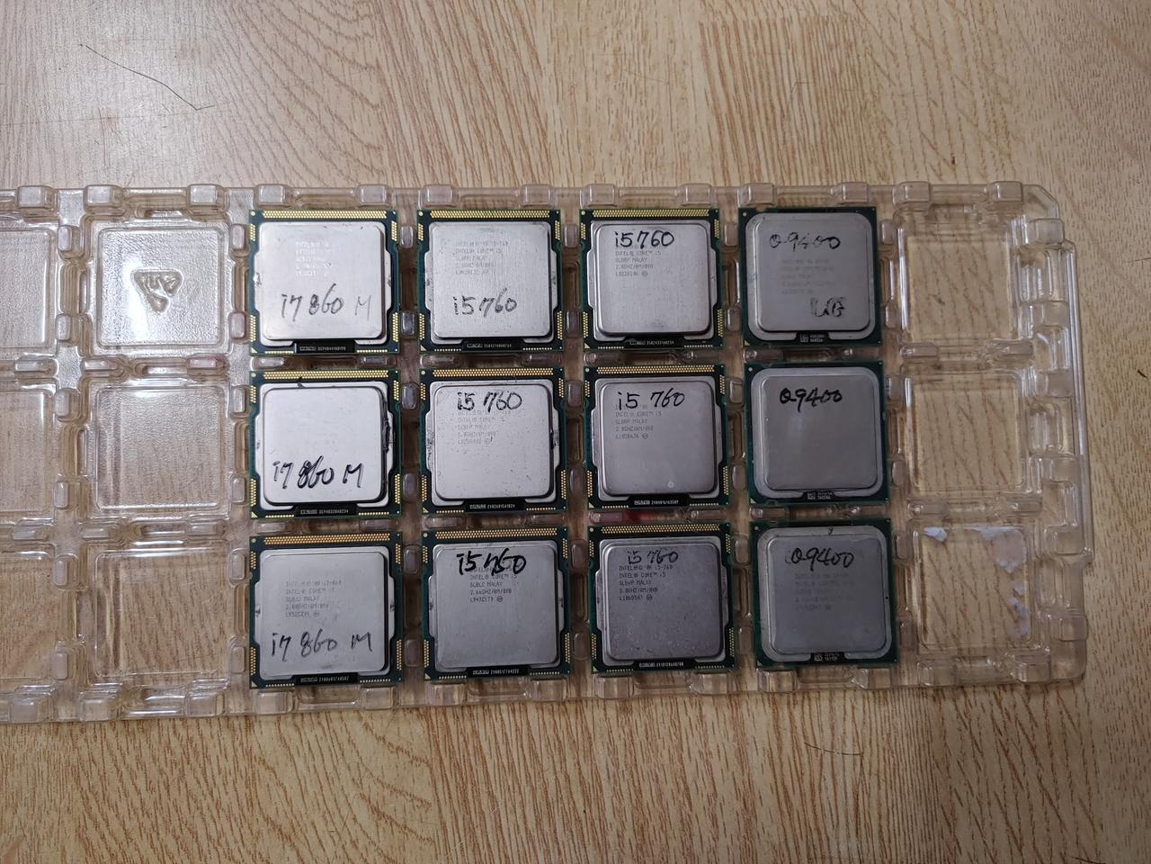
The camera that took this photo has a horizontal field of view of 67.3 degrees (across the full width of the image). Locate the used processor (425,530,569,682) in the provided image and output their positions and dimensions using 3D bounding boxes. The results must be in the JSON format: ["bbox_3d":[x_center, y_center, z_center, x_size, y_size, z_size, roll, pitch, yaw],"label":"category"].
[{"bbox_3d":[-0.020,0.044,0.220,0.037,0.005,0.037,-1,87,-4],"label":"used processor"}]

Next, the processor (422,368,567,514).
[{"bbox_3d":[-0.021,0.002,0.223,0.037,0.005,0.037,-1,87,-4],"label":"processor"}]

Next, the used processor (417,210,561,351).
[{"bbox_3d":[-0.022,-0.040,0.225,0.037,0.005,0.037,-1,87,-4],"label":"used processor"}]

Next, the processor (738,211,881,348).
[{"bbox_3d":[0.063,-0.042,0.231,0.037,0.005,0.037,-1,87,-4],"label":"processor"}]

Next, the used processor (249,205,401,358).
[{"bbox_3d":[-0.065,-0.039,0.222,0.037,0.005,0.037,-1,87,-4],"label":"used processor"}]

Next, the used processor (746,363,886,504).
[{"bbox_3d":[0.064,0.000,0.229,0.037,0.005,0.037,-1,87,-4],"label":"used processor"}]

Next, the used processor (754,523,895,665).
[{"bbox_3d":[0.065,0.042,0.226,0.037,0.005,0.037,-1,87,-4],"label":"used processor"}]

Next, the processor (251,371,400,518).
[{"bbox_3d":[-0.064,0.003,0.220,0.037,0.005,0.037,-1,87,-4],"label":"processor"}]

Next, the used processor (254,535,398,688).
[{"bbox_3d":[-0.063,0.045,0.217,0.037,0.005,0.037,-1,87,-4],"label":"used processor"}]

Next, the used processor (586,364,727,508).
[{"bbox_3d":[0.021,0.001,0.226,0.037,0.005,0.037,-1,87,-4],"label":"used processor"}]

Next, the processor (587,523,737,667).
[{"bbox_3d":[0.022,0.043,0.223,0.037,0.005,0.037,-1,87,-4],"label":"processor"}]

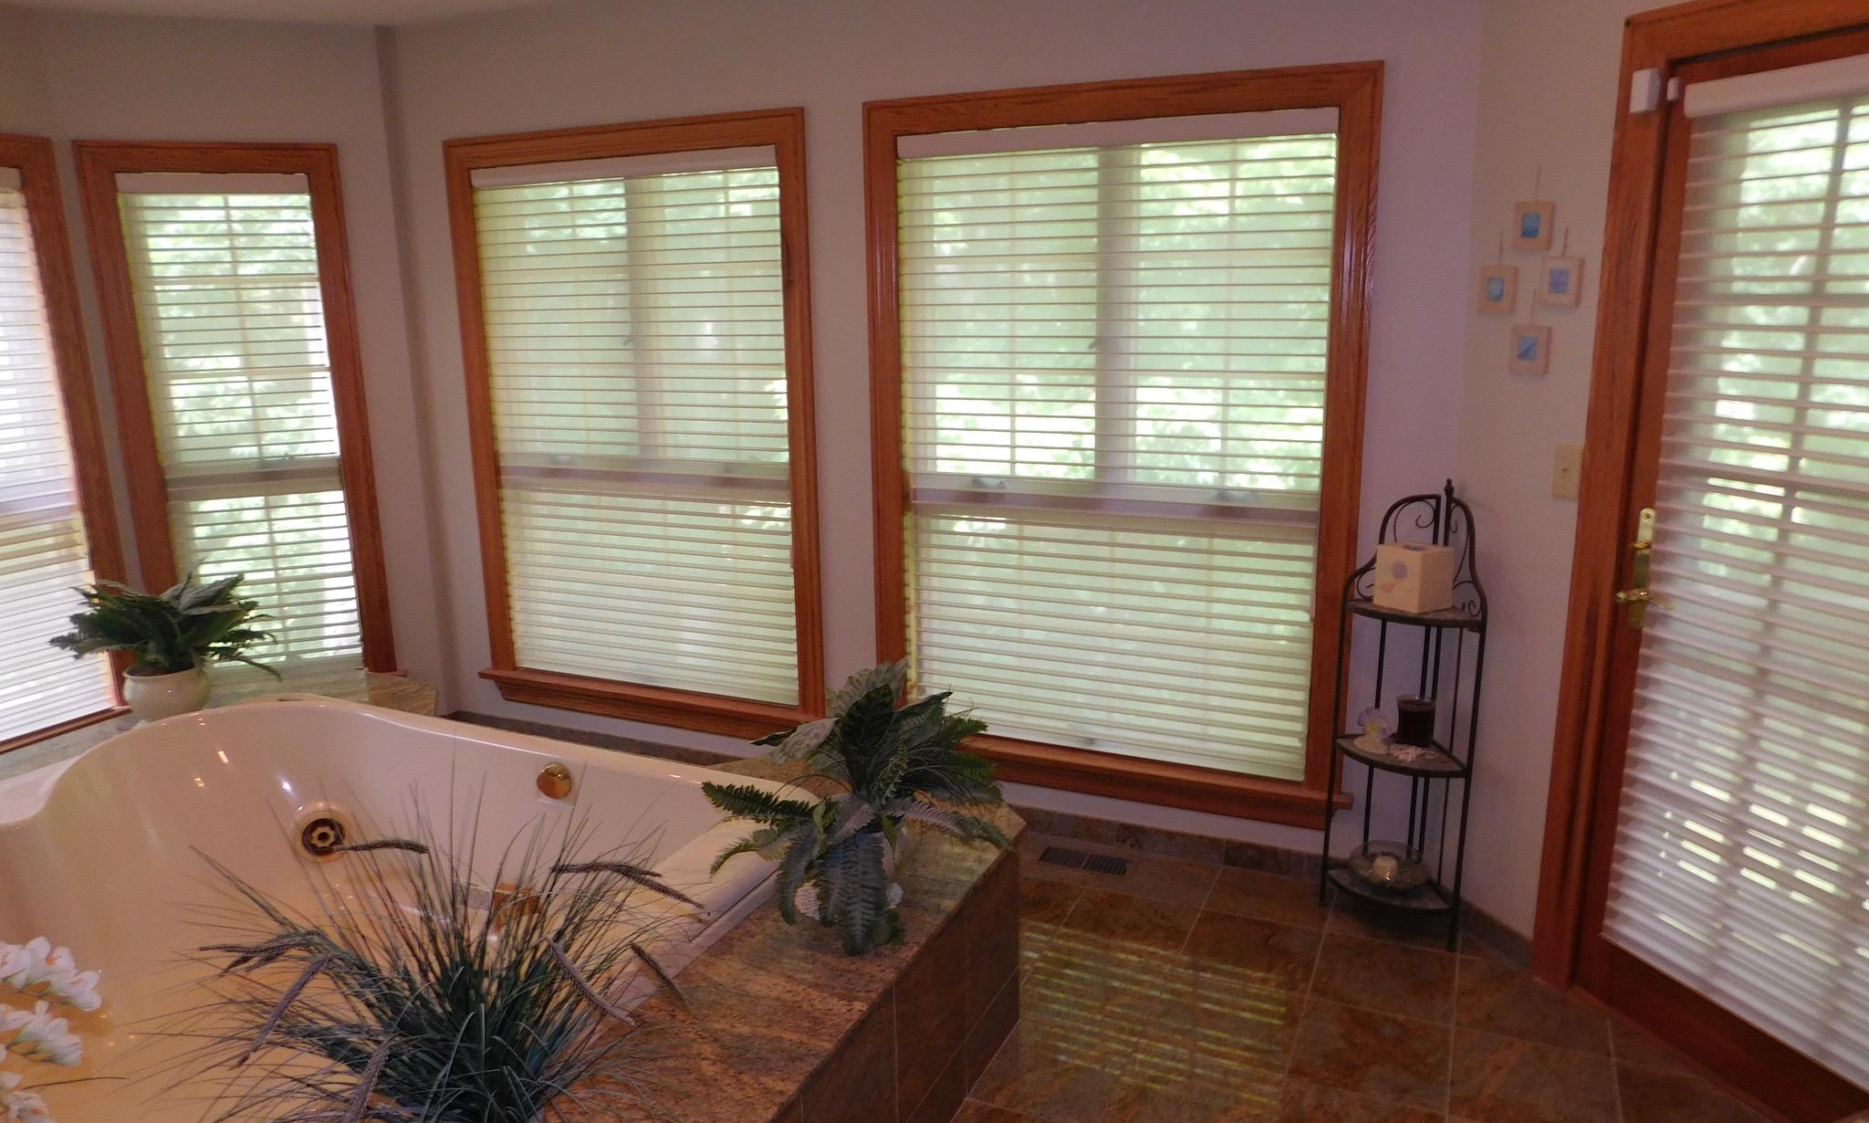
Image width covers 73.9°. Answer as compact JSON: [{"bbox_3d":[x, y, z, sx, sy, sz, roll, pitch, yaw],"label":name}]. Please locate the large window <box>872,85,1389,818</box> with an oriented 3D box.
[{"bbox_3d":[0.437,-0.273,3.343,1.382,1.899,0.121,5,14,24],"label":"large window"}]

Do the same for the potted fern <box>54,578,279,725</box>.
[{"bbox_3d":[-2.071,0.231,3.342,0.583,0.412,0.543,-9,15,-32],"label":"potted fern"}]

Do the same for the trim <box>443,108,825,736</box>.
[{"bbox_3d":[-0.976,-0.380,3.952,1.392,1.899,0.101,5,14,24],"label":"trim"}]

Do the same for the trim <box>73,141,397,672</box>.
[{"bbox_3d":[-2.294,-0.424,4.151,0.774,1.859,0.090,-5,13,-18],"label":"trim"}]

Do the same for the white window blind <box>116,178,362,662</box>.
[{"bbox_3d":[-2.296,-0.421,4.183,0.543,1.688,0.060,-5,13,-18],"label":"white window blind"}]

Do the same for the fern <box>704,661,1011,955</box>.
[{"bbox_3d":[-0.160,0.425,2.307,0.553,0.412,0.523,-2,13,-4],"label":"fern"}]

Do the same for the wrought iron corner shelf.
[{"bbox_3d":[1.146,0.370,3.021,0.251,1.111,0.352,-13,17,-42],"label":"wrought iron corner shelf"}]

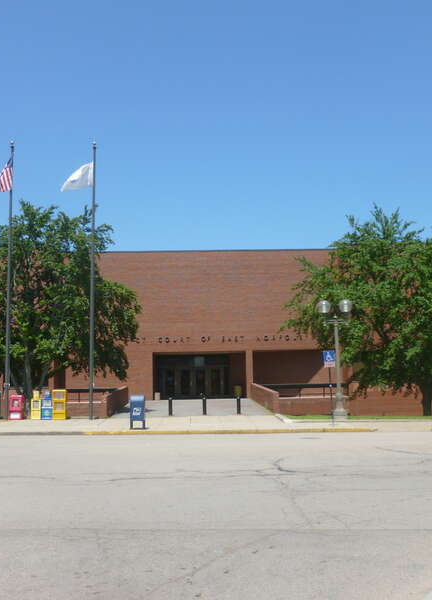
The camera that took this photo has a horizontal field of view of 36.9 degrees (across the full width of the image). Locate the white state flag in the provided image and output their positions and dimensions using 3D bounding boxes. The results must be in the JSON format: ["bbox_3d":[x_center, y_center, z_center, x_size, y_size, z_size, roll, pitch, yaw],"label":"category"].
[{"bbox_3d":[-6.225,-5.543,29.042,1.468,1.280,0.400,-1,-6,0],"label":"white state flag"}]

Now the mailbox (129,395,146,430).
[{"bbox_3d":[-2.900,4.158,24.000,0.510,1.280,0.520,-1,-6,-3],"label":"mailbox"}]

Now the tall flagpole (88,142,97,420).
[{"bbox_3d":[-5.419,-0.976,28.563,0.200,12.332,0.200,0,-6,0],"label":"tall flagpole"}]

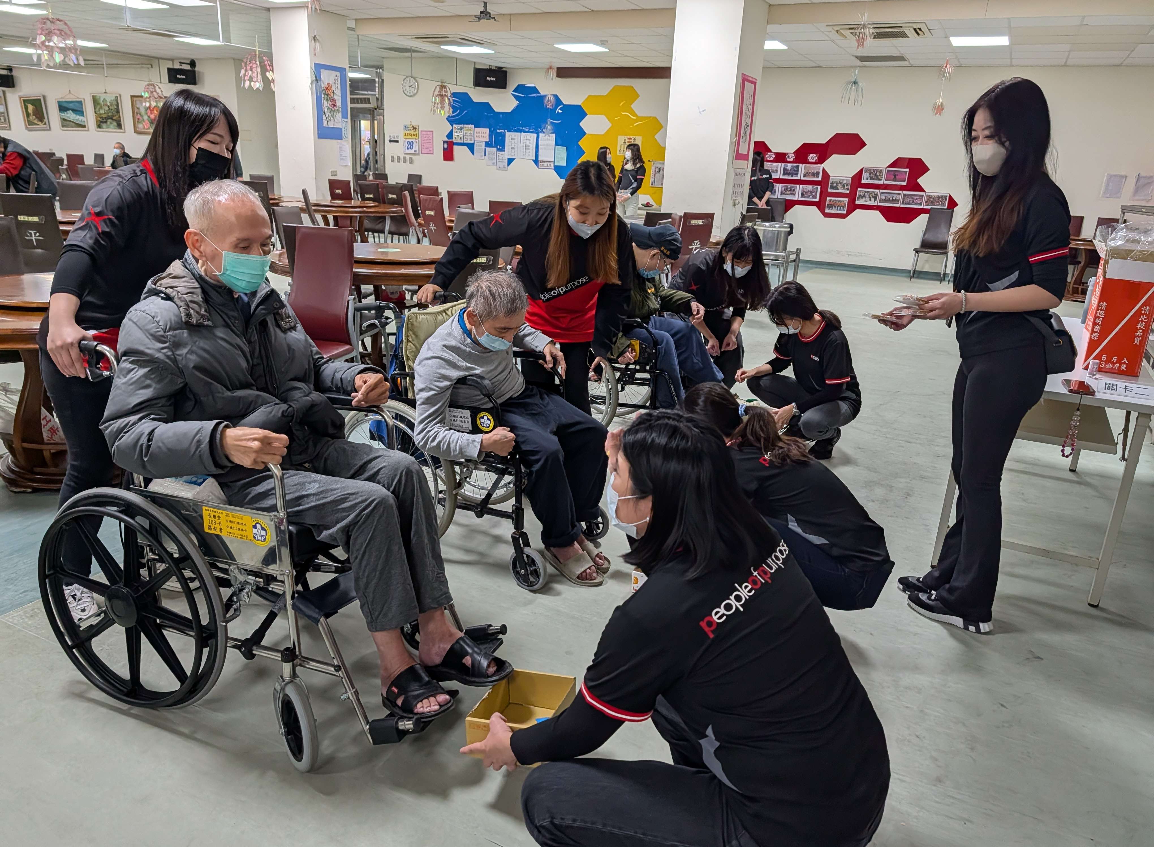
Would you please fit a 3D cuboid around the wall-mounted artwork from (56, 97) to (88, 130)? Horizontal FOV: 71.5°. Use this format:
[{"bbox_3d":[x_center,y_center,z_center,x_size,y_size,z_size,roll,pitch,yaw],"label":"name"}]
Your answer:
[{"bbox_3d":[-11.215,-6.866,17.815,1.000,0.650,0.050,12,20,25],"label":"wall-mounted artwork"}]

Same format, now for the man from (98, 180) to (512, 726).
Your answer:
[{"bbox_3d":[-0.608,0.042,1.891,1.000,1.180,0.600,15,22,32],"label":"man"}]

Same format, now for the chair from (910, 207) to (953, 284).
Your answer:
[{"bbox_3d":[4.923,-2.459,11.134,0.440,1.000,0.560,15,22,33],"label":"chair"}]

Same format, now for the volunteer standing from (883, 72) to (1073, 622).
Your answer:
[{"bbox_3d":[1.200,-0.185,2.455,0.520,1.620,0.460,11,19,23],"label":"volunteer standing"}]

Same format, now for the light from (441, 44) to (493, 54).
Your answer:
[{"bbox_3d":[-1.598,-5.531,11.822,0.610,0.060,0.610,12,20,25],"label":"light"}]

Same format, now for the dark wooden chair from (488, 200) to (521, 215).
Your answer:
[{"bbox_3d":[-0.622,-1.469,7.083,0.430,0.970,0.560,3,18,0],"label":"dark wooden chair"}]

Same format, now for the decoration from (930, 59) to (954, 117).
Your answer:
[{"bbox_3d":[4.387,-4.026,9.604,0.190,0.660,0.190,12,20,25],"label":"decoration"}]

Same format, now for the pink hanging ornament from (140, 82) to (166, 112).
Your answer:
[{"bbox_3d":[-8.850,-6.825,16.700,0.460,0.580,0.460,12,20,25],"label":"pink hanging ornament"}]

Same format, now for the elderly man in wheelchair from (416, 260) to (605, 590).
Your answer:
[{"bbox_3d":[-0.177,0.005,2.619,0.700,1.010,0.580,16,22,35],"label":"elderly man in wheelchair"}]

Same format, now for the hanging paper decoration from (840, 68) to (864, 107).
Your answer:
[{"bbox_3d":[1.915,-2.335,5.570,0.165,0.240,0.165,12,20,25],"label":"hanging paper decoration"}]

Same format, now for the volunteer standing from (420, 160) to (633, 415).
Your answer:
[{"bbox_3d":[-0.132,-0.272,2.938,0.700,1.345,0.580,5,18,6],"label":"volunteer standing"}]

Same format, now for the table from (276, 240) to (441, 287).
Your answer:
[{"bbox_3d":[-1.131,-0.684,4.946,1.370,0.760,1.370,12,20,25],"label":"table"}]

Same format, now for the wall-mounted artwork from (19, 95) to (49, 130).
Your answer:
[{"bbox_3d":[-12.488,-7.137,18.422,0.860,0.740,0.060,12,20,25],"label":"wall-mounted artwork"}]

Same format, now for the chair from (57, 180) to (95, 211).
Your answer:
[{"bbox_3d":[-3.838,-1.388,6.303,0.430,0.970,0.560,-10,22,-35],"label":"chair"}]

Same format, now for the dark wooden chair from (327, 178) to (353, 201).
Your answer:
[{"bbox_3d":[-2.866,-2.547,10.074,0.430,0.980,0.560,5,18,6],"label":"dark wooden chair"}]

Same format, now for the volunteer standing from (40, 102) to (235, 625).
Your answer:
[{"bbox_3d":[-1.144,-0.113,2.115,0.700,1.440,0.520,13,20,28],"label":"volunteer standing"}]

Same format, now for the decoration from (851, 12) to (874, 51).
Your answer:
[{"bbox_3d":[1.947,-2.666,5.460,0.165,0.240,0.165,12,20,25],"label":"decoration"}]

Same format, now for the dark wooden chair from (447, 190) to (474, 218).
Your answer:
[{"bbox_3d":[-1.095,-1.875,8.309,0.430,0.980,0.560,-8,21,-32],"label":"dark wooden chair"}]

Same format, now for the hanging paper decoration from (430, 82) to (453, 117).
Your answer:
[{"bbox_3d":[-2.112,-5.075,12.512,0.340,0.520,0.340,3,18,-1],"label":"hanging paper decoration"}]

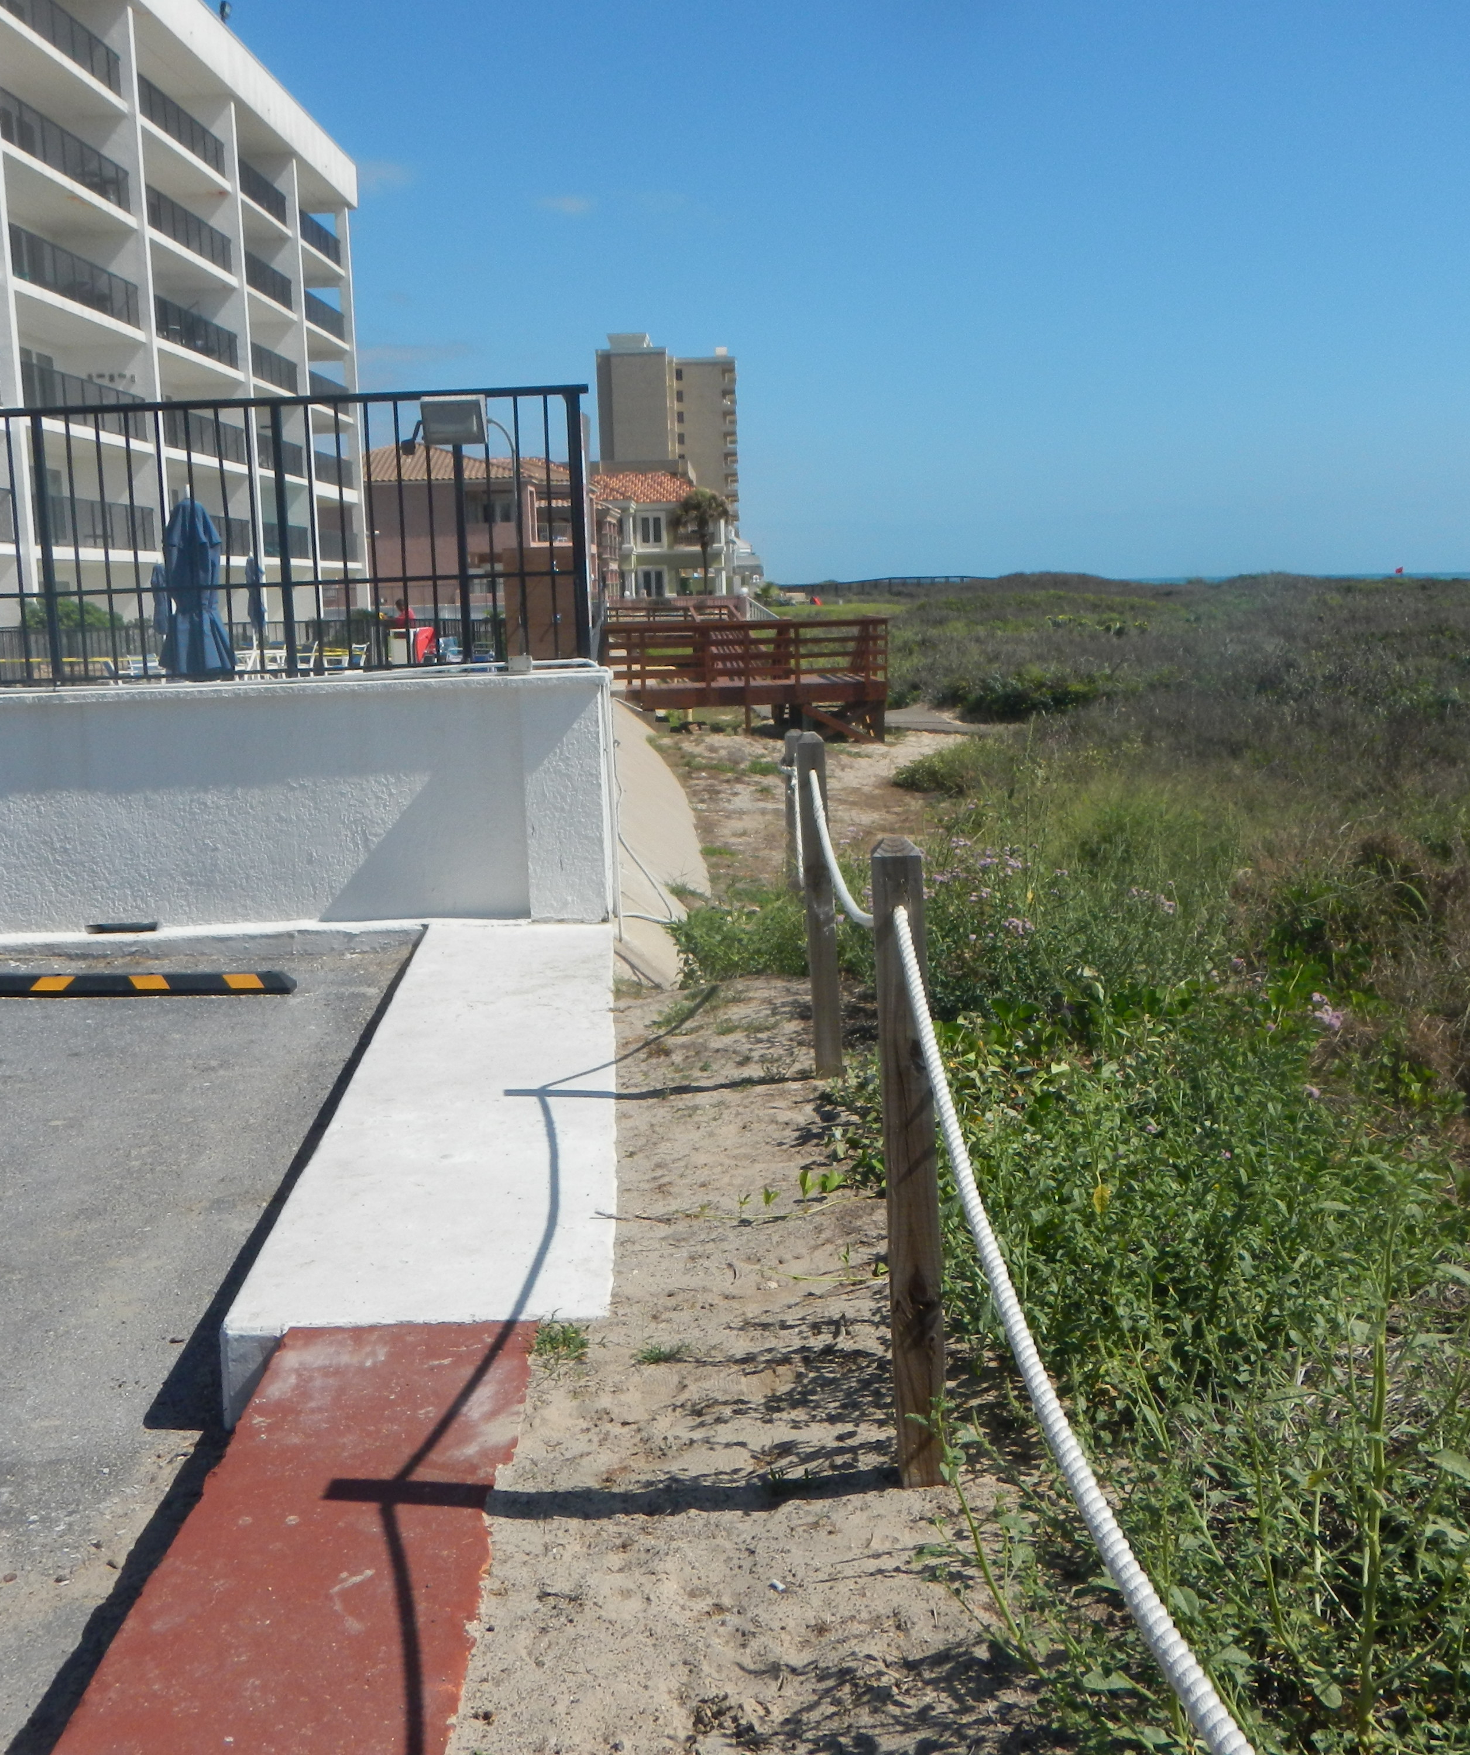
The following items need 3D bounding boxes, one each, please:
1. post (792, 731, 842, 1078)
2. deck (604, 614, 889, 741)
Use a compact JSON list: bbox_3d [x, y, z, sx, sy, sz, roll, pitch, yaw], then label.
[{"bbox_3d":[0.285,0.098,6.350,0.090,1.170,0.090,-4,9,-5],"label":"post"},{"bbox_3d":[-0.007,-3.183,30.247,4.250,1.870,3.000,-2,9,-10],"label":"deck"}]

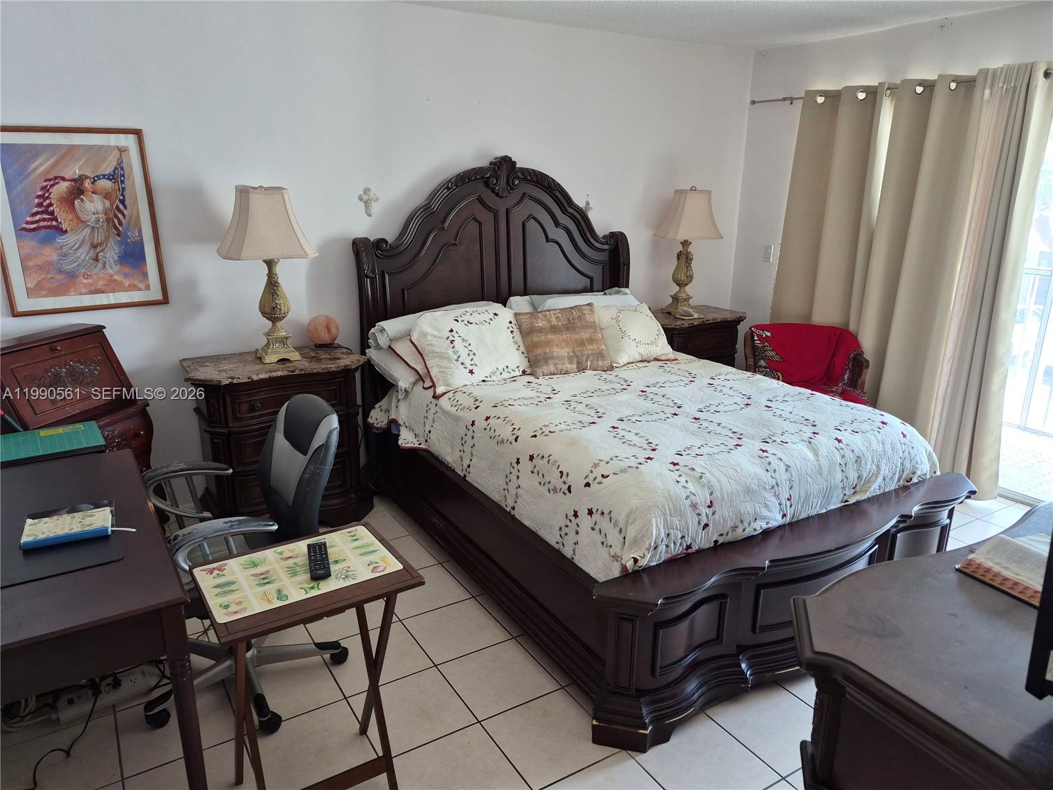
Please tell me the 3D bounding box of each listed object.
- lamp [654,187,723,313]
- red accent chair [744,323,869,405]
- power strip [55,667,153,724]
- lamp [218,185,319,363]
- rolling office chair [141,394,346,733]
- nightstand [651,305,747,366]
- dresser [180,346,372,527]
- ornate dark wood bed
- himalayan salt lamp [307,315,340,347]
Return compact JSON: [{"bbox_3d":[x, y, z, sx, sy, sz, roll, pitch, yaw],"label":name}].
[{"bbox_3d":[1.023,-0.913,4.467,0.424,0.783,0.316,-3,17,-10],"label":"lamp"},{"bbox_3d":[1.714,-0.010,4.323,0.710,0.785,0.680,6,17,19],"label":"red accent chair"},{"bbox_3d":[-1.337,0.946,2.223,0.276,0.046,0.101,-10,20,-30],"label":"power strip"},{"bbox_3d":[-1.165,-0.548,3.187,0.424,0.780,0.316,-10,20,-30],"label":"lamp"},{"bbox_3d":[-0.915,0.478,2.208,0.660,0.958,0.614,-6,18,-21],"label":"rolling office chair"},{"bbox_3d":[1.038,-0.119,4.552,0.792,0.786,0.537,-9,19,-29],"label":"nightstand"},{"bbox_3d":[-1.152,0.229,3.322,0.792,0.786,0.537,-9,19,-30],"label":"dresser"},{"bbox_3d":[0.457,-0.163,3.063,1.765,1.719,2.333,-9,19,-29],"label":"ornate dark wood bed"},{"bbox_3d":[-1.004,-0.312,3.439,0.160,0.160,0.153,-10,20,-30],"label":"himalayan salt lamp"}]

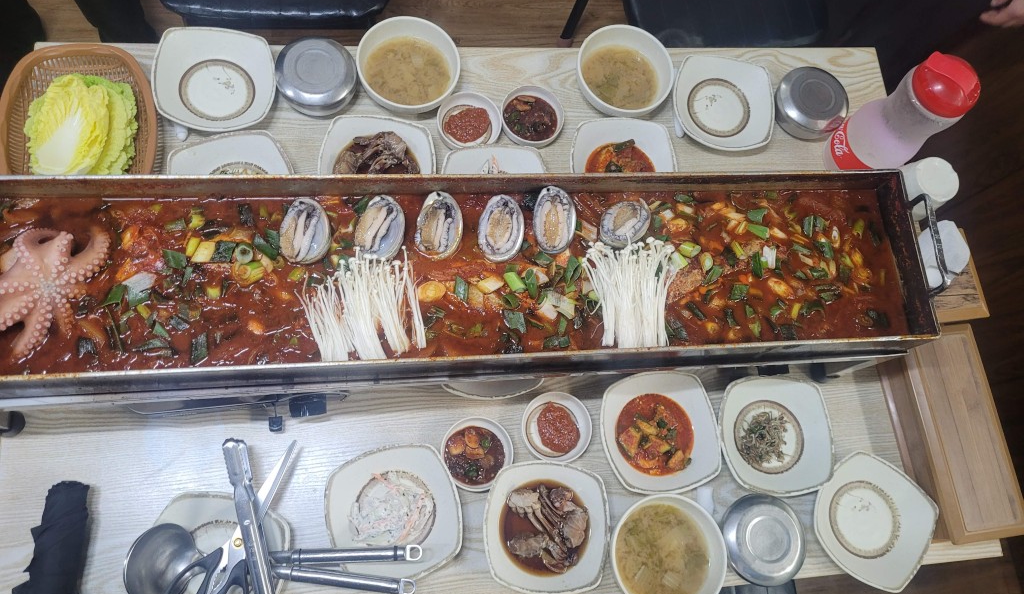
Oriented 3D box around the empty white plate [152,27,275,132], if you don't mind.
[{"bbox_3d":[-0.386,-0.278,1.007,0.149,0.034,0.149,2,74,-8],"label":"empty white plate"}]

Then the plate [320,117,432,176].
[{"bbox_3d":[-0.175,-0.163,1.004,0.149,0.034,0.149,3,73,-8],"label":"plate"}]

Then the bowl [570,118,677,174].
[{"bbox_3d":[0.152,-0.173,1.050,0.148,0.034,0.148,0,73,-8],"label":"bowl"}]

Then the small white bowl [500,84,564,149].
[{"bbox_3d":[0.027,-0.242,1.053,0.086,0.033,0.086,2,73,-8],"label":"small white bowl"}]

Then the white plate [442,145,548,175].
[{"bbox_3d":[-0.021,-0.127,1.011,0.148,0.034,0.148,-2,74,-9],"label":"white plate"}]

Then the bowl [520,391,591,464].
[{"bbox_3d":[0.053,0.162,0.945,0.087,0.031,0.087,2,73,-8],"label":"bowl"}]

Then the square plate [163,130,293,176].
[{"bbox_3d":[-0.349,-0.133,0.969,0.149,0.034,0.149,-14,76,-12],"label":"square plate"}]

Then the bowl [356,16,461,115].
[{"bbox_3d":[-0.138,-0.299,1.032,0.136,0.061,0.136,-3,74,-9],"label":"bowl"}]

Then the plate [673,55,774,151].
[{"bbox_3d":[0.300,-0.274,1.102,0.148,0.034,0.148,7,73,-6],"label":"plate"}]

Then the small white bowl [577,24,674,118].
[{"bbox_3d":[0.151,-0.304,1.075,0.137,0.061,0.137,2,73,-8],"label":"small white bowl"}]

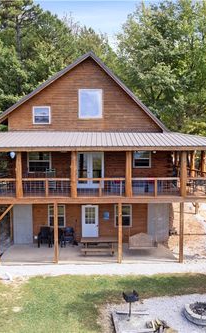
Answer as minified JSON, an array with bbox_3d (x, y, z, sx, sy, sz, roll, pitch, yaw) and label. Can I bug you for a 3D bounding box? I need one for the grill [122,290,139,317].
[{"bbox_3d":[0.867,4.389,9.714,0.490,0.970,0.420,0,3,-1],"label":"grill"}]

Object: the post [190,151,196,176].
[{"bbox_3d":[5.984,-0.007,20.305,0.260,2.150,0.260,0,3,-1],"label":"post"}]

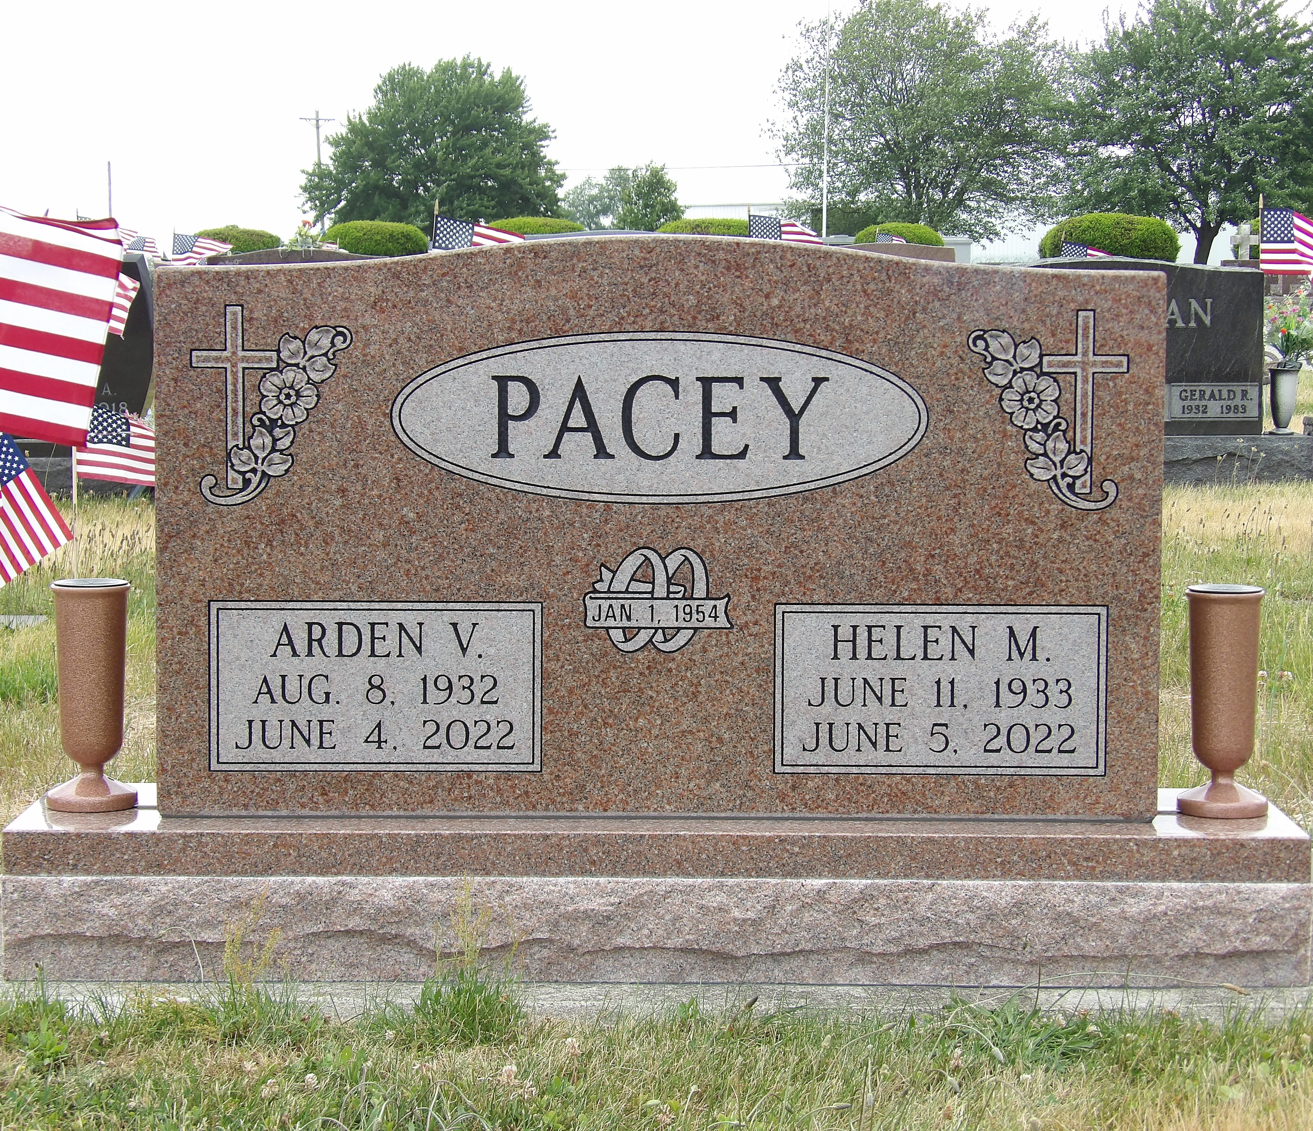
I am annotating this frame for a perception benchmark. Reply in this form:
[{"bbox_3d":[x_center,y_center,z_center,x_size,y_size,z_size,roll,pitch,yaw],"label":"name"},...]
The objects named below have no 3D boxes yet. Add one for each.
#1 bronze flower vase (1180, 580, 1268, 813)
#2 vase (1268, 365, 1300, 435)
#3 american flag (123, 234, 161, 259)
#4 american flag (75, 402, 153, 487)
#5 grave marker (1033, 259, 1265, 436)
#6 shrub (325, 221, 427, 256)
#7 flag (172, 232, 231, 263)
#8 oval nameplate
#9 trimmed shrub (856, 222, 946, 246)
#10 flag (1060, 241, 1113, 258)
[{"bbox_3d":[0.624,0.148,3.441,0.101,0.245,0.101,0,5,0],"label":"bronze flower vase"},{"bbox_3d":[2.147,-0.565,10.710,0.108,0.230,0.108,0,5,0],"label":"vase"},{"bbox_3d":[-4.094,-2.540,25.000,0.290,0.210,0.100,0,5,0],"label":"american flag"},{"bbox_3d":[-1.255,-0.291,7.550,0.289,0.221,0.060,0,5,0],"label":"american flag"},{"bbox_3d":[1.529,-0.759,10.722,1.067,0.613,0.200,0,5,0],"label":"grave marker"},{"bbox_3d":[-4.293,-5.031,48.498,1.569,0.595,1.569,0,5,0],"label":"shrub"},{"bbox_3d":[-3.220,-2.199,22.300,0.452,0.318,0.090,0,5,0],"label":"flag"},{"bbox_3d":[0.004,-0.157,3.338,0.570,0.183,0.012,0,5,0],"label":"oval nameplate"},{"bbox_3d":[2.984,-3.710,38.546,1.142,1.000,1.142,0,5,0],"label":"trimmed shrub"},{"bbox_3d":[2.988,-2.047,21.500,0.428,0.355,0.080,0,5,0],"label":"flag"}]

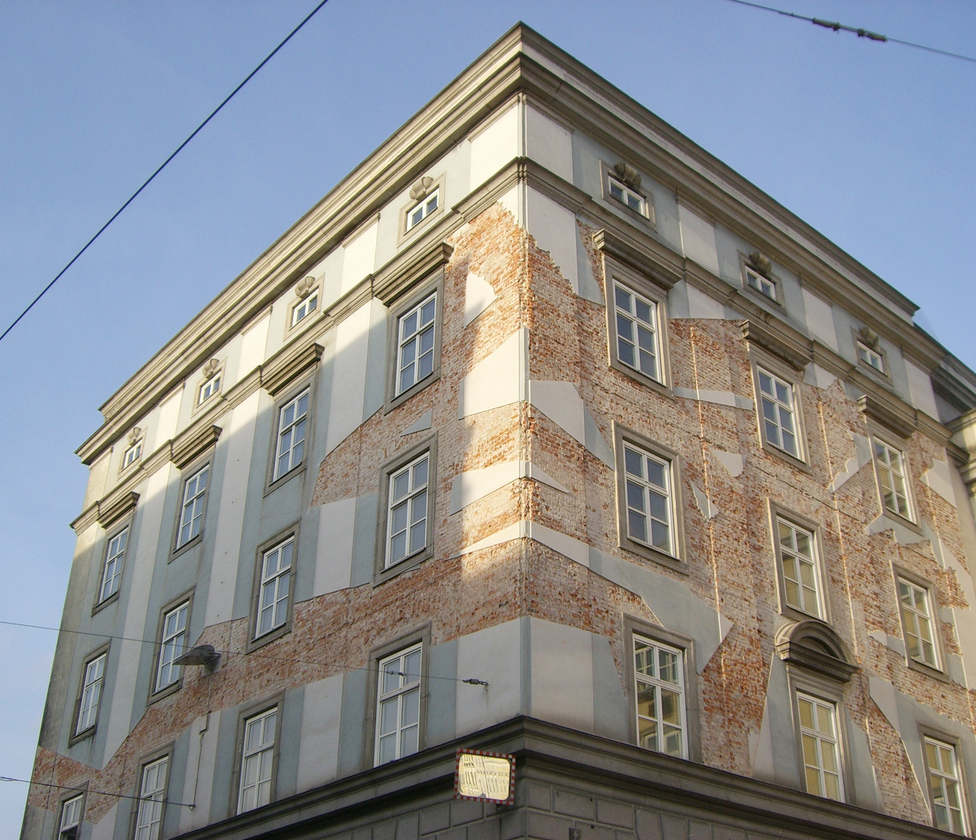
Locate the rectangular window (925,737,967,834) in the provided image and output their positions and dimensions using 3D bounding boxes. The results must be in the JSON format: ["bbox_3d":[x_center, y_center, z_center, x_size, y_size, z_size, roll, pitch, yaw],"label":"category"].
[{"bbox_3d":[9.626,7.711,25.866,1.228,2.037,0.137,25,-39,-34],"label":"rectangular window"}]

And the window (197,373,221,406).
[{"bbox_3d":[-7.645,-0.849,34.044,0.150,0.560,1.150,22,-36,-32],"label":"window"}]

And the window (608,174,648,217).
[{"bbox_3d":[2.991,-4.786,26.561,1.170,0.550,0.150,25,-38,-36],"label":"window"}]

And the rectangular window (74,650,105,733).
[{"bbox_3d":[-10.535,7.402,33.082,0.160,1.988,1.316,22,-36,-32],"label":"rectangular window"}]

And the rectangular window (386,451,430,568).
[{"bbox_3d":[-1.487,1.688,23.093,0.137,2.037,1.228,24,-38,-33],"label":"rectangular window"}]

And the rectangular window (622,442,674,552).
[{"bbox_3d":[2.997,1.496,23.032,1.320,2.030,0.160,25,-38,-36],"label":"rectangular window"}]

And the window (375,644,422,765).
[{"bbox_3d":[-1.438,4.954,21.245,0.160,1.988,1.316,22,-36,-32],"label":"window"}]

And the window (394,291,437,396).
[{"bbox_3d":[-1.425,-1.499,24.640,0.150,2.000,1.190,25,-40,-33],"label":"window"}]

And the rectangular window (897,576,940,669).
[{"bbox_3d":[9.725,4.582,27.779,1.228,2.037,0.137,25,-39,-34],"label":"rectangular window"}]

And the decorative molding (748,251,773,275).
[{"bbox_3d":[6.504,-3.743,29.235,0.756,0.441,0.210,25,-39,-34],"label":"decorative molding"}]

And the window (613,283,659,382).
[{"bbox_3d":[2.889,-1.715,24.188,1.190,2.000,0.150,25,-40,-33],"label":"window"}]

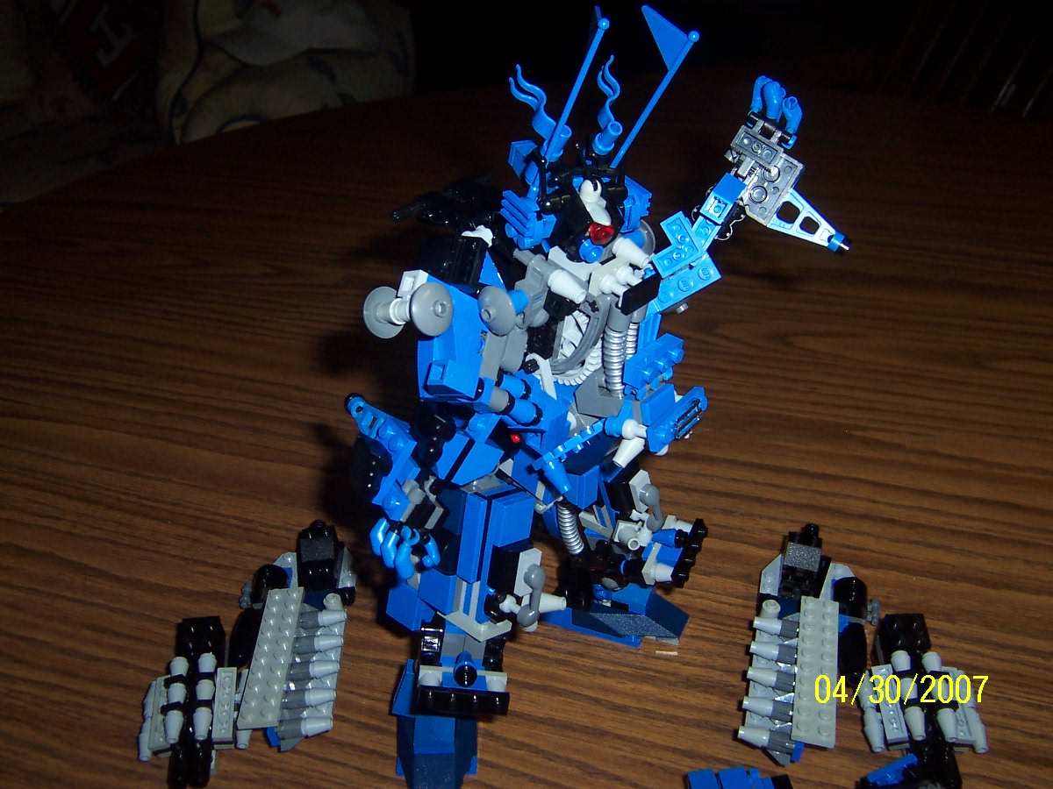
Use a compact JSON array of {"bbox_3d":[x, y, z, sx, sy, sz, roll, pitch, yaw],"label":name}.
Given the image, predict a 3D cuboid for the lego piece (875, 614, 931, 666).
[{"bbox_3d":[0.162,0.104,0.468,0.017,0.011,0.017,-2,48,5],"label":"lego piece"}]

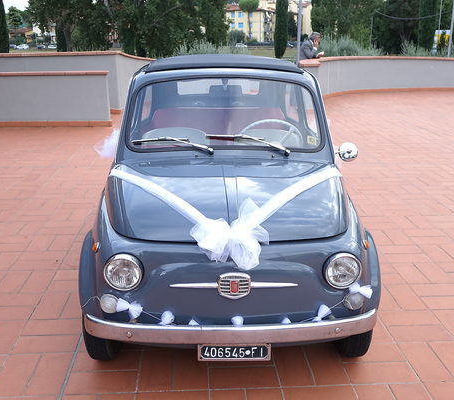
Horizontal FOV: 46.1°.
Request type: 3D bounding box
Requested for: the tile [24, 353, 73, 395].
[{"bbox_3d":[-0.783,0.777,2.379,0.147,0.020,0.302,-1,18,-3],"label":"tile"}]

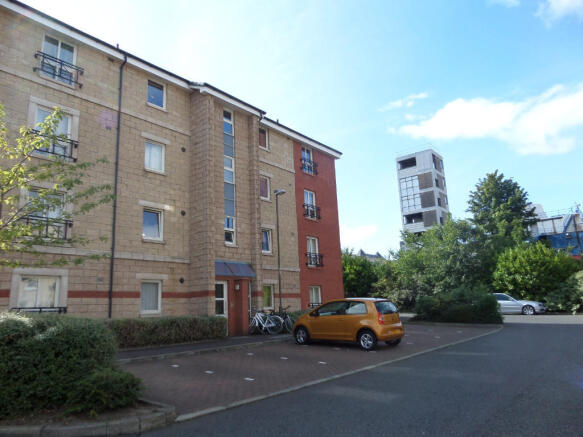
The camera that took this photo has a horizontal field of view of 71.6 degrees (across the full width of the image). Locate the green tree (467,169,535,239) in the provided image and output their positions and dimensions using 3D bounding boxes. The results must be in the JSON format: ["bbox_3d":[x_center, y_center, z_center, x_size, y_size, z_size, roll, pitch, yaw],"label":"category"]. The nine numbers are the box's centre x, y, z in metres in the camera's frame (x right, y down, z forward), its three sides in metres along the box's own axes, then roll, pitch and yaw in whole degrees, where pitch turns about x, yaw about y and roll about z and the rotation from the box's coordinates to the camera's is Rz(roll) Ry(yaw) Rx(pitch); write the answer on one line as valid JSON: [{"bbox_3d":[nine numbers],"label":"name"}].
[{"bbox_3d":[21.311,2.002,39.620,7.600,13.627,7.600,-8,-13,28],"label":"green tree"}]

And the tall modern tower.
[{"bbox_3d":[21.615,1.861,64.259,5.927,23.864,4.847,-11,-15,38],"label":"tall modern tower"}]

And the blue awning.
[{"bbox_3d":[-2.425,2.098,16.694,0.520,0.680,2.270,-11,-15,38],"label":"blue awning"}]

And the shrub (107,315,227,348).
[{"bbox_3d":[-4.410,3.811,14.057,1.000,1.000,4.800,-11,-15,38],"label":"shrub"}]

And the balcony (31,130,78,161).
[{"bbox_3d":[-7.575,-2.311,12.880,0.240,0.680,1.420,-11,-15,38],"label":"balcony"}]

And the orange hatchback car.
[{"bbox_3d":[1.753,3.318,13.021,3.557,1.480,1.650,-9,-14,40],"label":"orange hatchback car"}]

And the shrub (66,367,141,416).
[{"bbox_3d":[-2.684,2.469,5.800,0.950,0.600,0.900,-11,-15,38],"label":"shrub"}]

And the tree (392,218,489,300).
[{"bbox_3d":[12.037,3.905,32.243,7.400,7.479,7.400,-6,-12,20],"label":"tree"}]

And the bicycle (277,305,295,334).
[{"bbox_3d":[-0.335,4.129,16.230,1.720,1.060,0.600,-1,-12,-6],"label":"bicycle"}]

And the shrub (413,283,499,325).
[{"bbox_3d":[8.874,4.892,22.269,4.300,1.800,1.600,-11,-15,38],"label":"shrub"}]

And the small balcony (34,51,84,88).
[{"bbox_3d":[-7.674,-4.889,13.390,0.240,0.680,1.460,-11,-15,38],"label":"small balcony"}]

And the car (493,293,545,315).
[{"bbox_3d":[15.785,6.266,29.420,4.600,1.420,1.800,-11,-15,37],"label":"car"}]

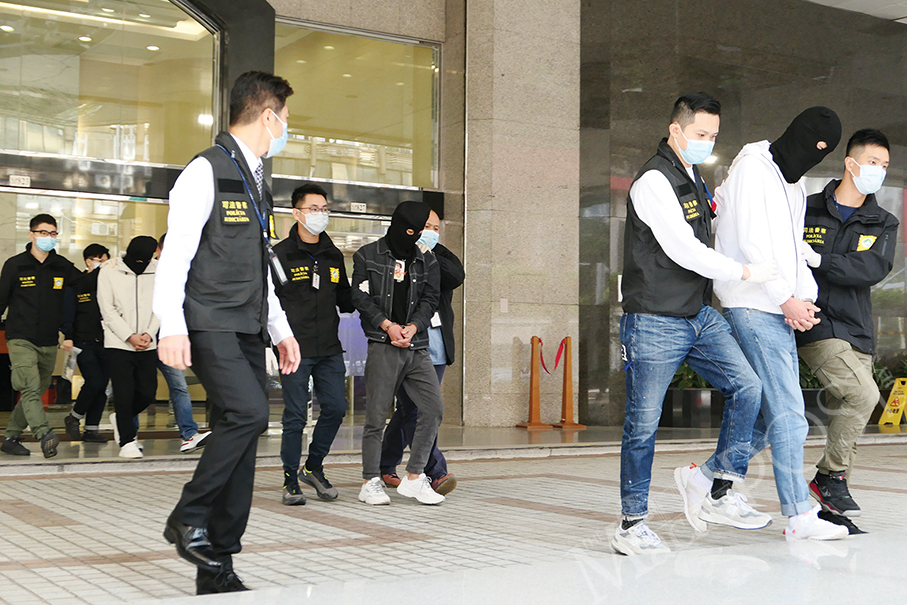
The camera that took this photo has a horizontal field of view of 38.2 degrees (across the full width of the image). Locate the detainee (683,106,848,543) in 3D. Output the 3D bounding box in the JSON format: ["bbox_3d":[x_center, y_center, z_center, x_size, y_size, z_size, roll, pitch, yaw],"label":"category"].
[{"bbox_3d":[1.274,0.090,5.350,0.650,1.780,0.500,-1,-3,28],"label":"detainee"}]

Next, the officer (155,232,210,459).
[{"bbox_3d":[-2.052,0.308,9.850,0.500,1.669,0.500,3,-3,-40],"label":"officer"}]

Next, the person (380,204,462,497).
[{"bbox_3d":[-0.183,0.281,7.720,0.560,1.667,0.500,2,-3,-32],"label":"person"}]

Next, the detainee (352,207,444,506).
[{"bbox_3d":[-0.293,0.276,7.100,0.520,1.658,0.470,2,-3,-28],"label":"detainee"}]

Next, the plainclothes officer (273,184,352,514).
[{"bbox_3d":[-0.766,0.223,7.120,0.500,1.750,0.430,2,-3,-25],"label":"plainclothes officer"}]

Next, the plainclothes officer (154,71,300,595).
[{"bbox_3d":[-0.747,0.104,4.330,0.440,1.742,0.500,-1,-3,35],"label":"plainclothes officer"}]

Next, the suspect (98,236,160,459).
[{"bbox_3d":[-2.312,0.321,9.350,0.500,1.584,0.430,1,-3,-20],"label":"suspect"}]

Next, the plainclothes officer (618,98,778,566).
[{"bbox_3d":[0.936,0.083,5.070,0.600,1.792,0.550,-1,-3,30],"label":"plainclothes officer"}]

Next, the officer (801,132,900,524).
[{"bbox_3d":[1.695,0.129,5.650,0.520,1.759,0.480,3,-4,-42],"label":"officer"}]

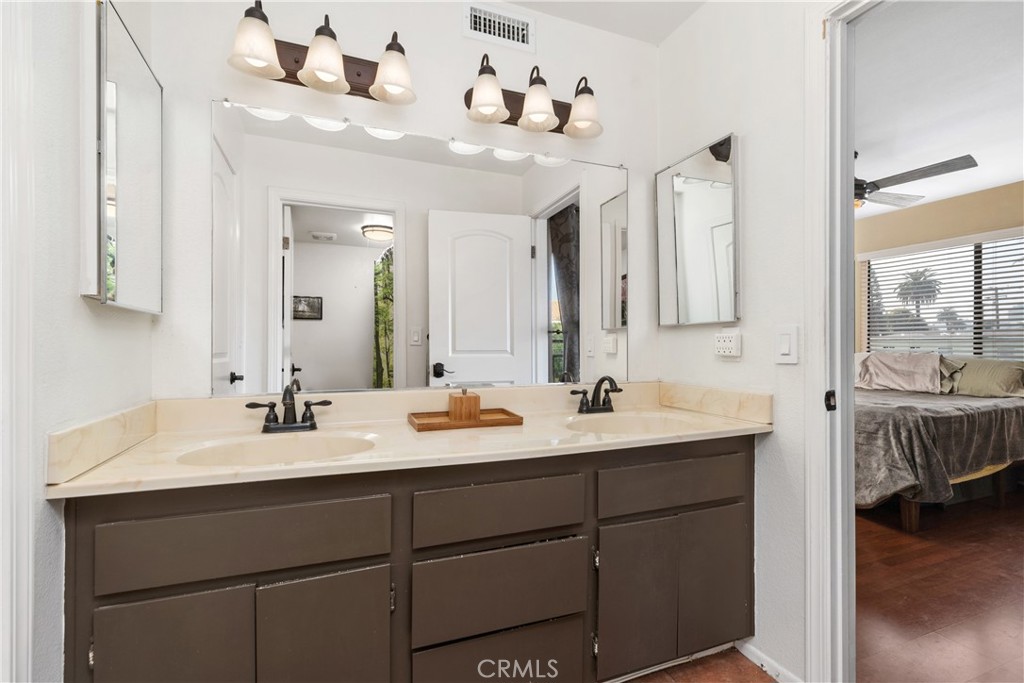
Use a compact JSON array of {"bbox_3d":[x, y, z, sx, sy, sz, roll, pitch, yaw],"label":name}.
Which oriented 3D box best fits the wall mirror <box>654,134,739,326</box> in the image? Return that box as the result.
[{"bbox_3d":[0.721,-0.400,1.787,0.035,0.660,0.408,0,-1,-21],"label":"wall mirror"}]

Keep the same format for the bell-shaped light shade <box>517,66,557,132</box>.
[{"bbox_3d":[0.095,-0.903,1.664,0.150,0.213,0.165,0,-1,0],"label":"bell-shaped light shade"}]

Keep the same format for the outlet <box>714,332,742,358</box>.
[{"bbox_3d":[0.777,0.014,1.637,0.035,0.084,0.098,0,-1,-21],"label":"outlet"}]

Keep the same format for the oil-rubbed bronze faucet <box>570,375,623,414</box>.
[{"bbox_3d":[0.352,0.204,1.746,0.235,0.145,0.160,0,-1,-21],"label":"oil-rubbed bronze faucet"}]

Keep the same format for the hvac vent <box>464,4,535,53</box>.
[{"bbox_3d":[-0.041,-1.216,1.750,0.302,0.145,0.018,0,-1,-21],"label":"hvac vent"}]

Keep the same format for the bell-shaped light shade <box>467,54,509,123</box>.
[{"bbox_3d":[-0.086,-0.904,1.594,0.150,0.213,0.165,0,-1,-21],"label":"bell-shaped light shade"}]

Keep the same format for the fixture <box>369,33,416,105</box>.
[{"bbox_3d":[-0.388,-0.905,1.477,0.150,0.213,0.165,0,-1,-21],"label":"fixture"}]

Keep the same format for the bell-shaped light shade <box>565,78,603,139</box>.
[{"bbox_3d":[0.269,-0.903,1.731,0.150,0.213,0.165,0,-1,0],"label":"bell-shaped light shade"}]

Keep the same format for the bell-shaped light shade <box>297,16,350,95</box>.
[{"bbox_3d":[-0.578,-0.906,1.403,0.150,0.213,0.165,0,-1,-21],"label":"bell-shaped light shade"}]

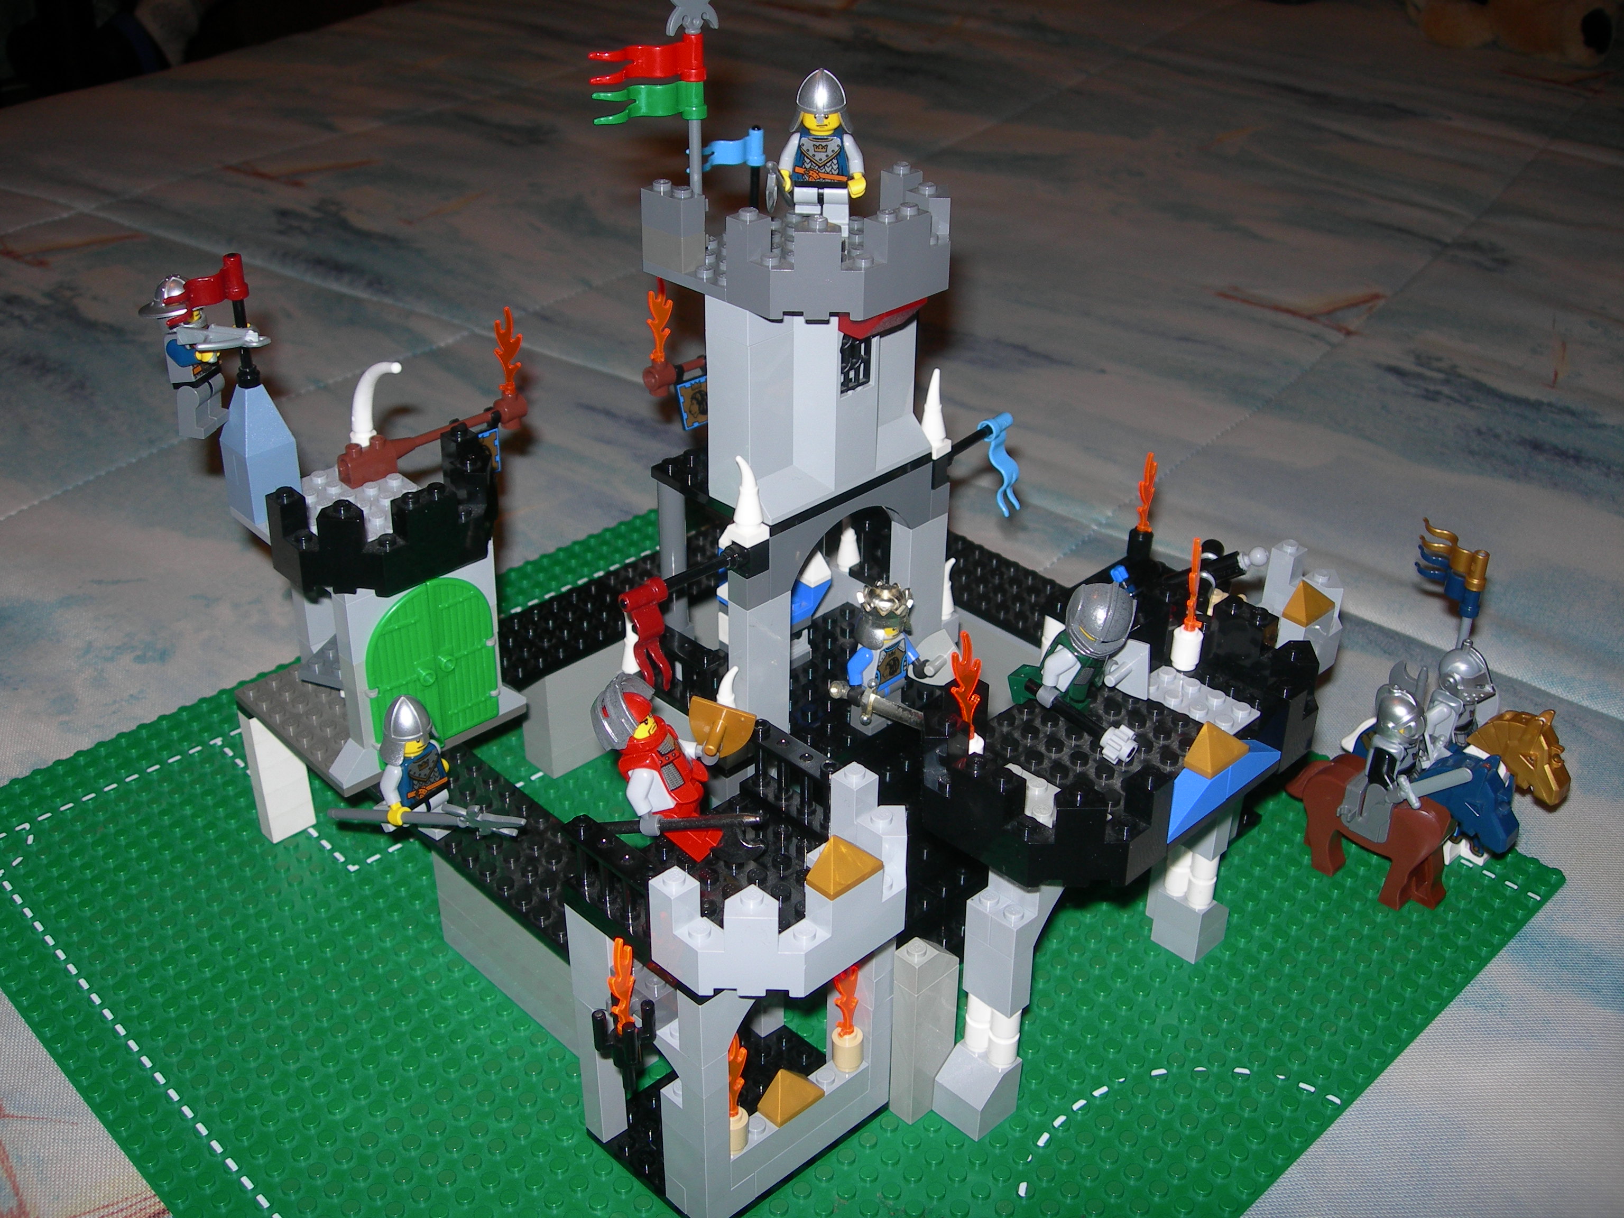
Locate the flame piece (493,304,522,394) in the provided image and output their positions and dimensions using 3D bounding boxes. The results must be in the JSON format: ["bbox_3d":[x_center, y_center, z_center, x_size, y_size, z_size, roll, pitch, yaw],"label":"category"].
[{"bbox_3d":[-0.091,-0.077,0.530,0.009,0.029,0.004,0,32,0],"label":"flame piece"}]

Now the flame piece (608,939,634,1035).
[{"bbox_3d":[-0.042,0.083,0.392,0.009,0.029,0.004,-27,41,-36],"label":"flame piece"}]

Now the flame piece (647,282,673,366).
[{"bbox_3d":[-0.048,-0.089,0.556,0.009,0.029,0.004,-7,33,-12],"label":"flame piece"}]

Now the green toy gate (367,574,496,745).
[{"bbox_3d":[-0.106,0.015,0.499,0.042,0.053,0.007,-27,41,-36],"label":"green toy gate"}]

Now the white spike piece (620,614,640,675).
[{"bbox_3d":[-0.055,0.009,0.541,0.008,0.022,0.008,-2,32,-6],"label":"white spike piece"}]

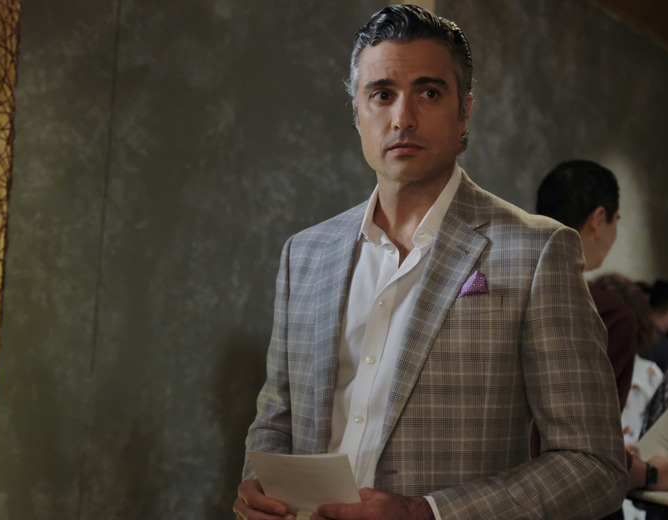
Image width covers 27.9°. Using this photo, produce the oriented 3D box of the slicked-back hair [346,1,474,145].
[{"bbox_3d":[0.109,-0.262,1.920,0.172,0.200,0.210,2,-3,12],"label":"slicked-back hair"}]

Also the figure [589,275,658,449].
[{"bbox_3d":[0.810,0.830,3.960,0.460,1.620,0.320,2,-3,14],"label":"figure"}]

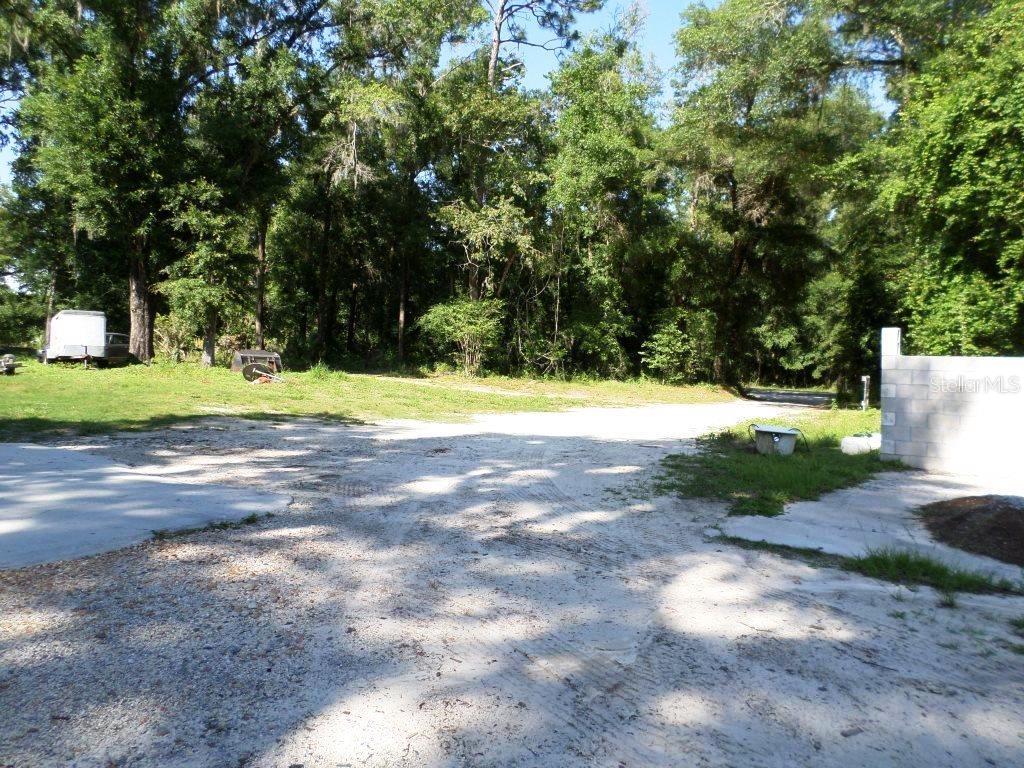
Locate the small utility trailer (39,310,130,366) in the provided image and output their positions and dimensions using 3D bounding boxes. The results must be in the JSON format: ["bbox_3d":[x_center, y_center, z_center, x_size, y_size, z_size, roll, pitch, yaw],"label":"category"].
[{"bbox_3d":[-16.811,-1.741,28.765,1.550,2.120,3.500,-2,3,-40],"label":"small utility trailer"}]

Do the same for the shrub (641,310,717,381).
[{"bbox_3d":[6.192,-1.432,27.500,2.740,2.670,2.490,0,2,0],"label":"shrub"}]

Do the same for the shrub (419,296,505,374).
[{"bbox_3d":[-1.878,-1.748,27.500,3.100,2.780,2.880,0,2,0],"label":"shrub"}]

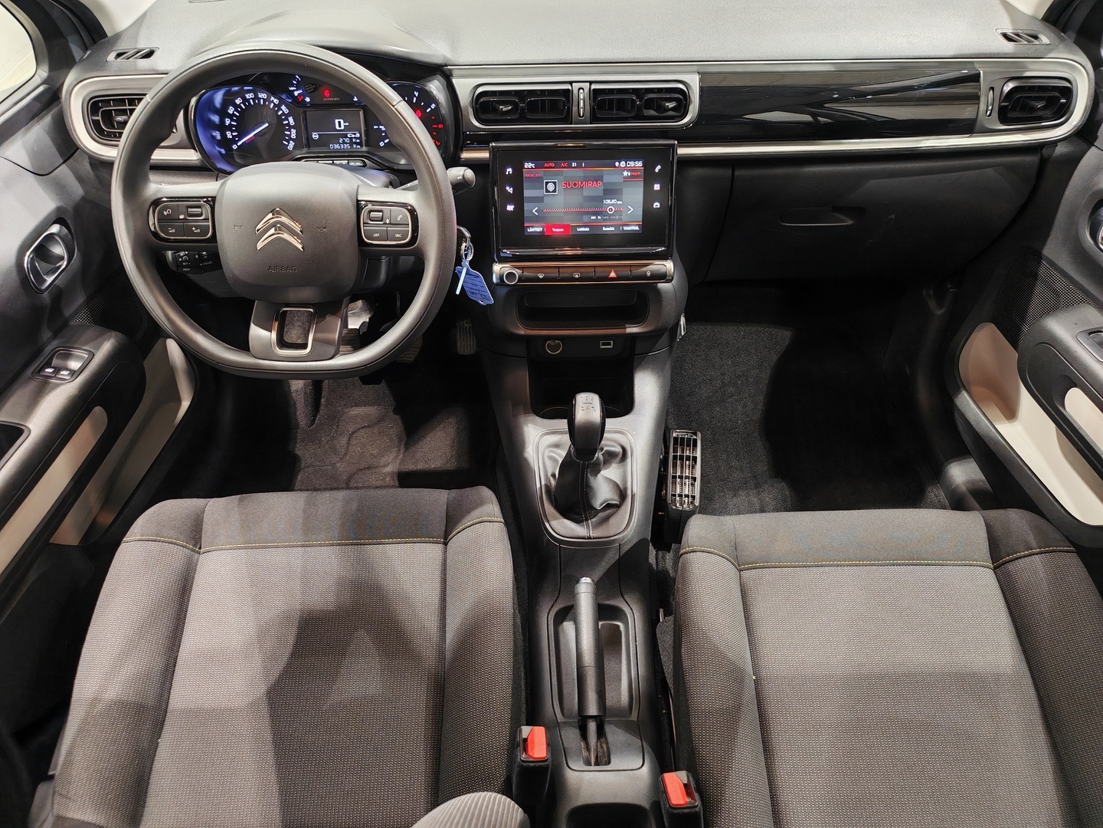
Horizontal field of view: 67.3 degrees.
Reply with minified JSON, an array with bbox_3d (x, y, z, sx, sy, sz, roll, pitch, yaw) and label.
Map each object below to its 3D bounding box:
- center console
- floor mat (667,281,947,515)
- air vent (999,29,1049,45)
[{"bbox_3d":[0.048,0.104,0.971,0.270,0.600,0.840,-1,38,0],"label":"center console"},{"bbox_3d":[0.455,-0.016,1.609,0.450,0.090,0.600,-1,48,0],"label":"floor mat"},{"bbox_3d":[0.612,-0.487,1.073,0.056,0.014,0.036,-1,48,0],"label":"air vent"}]

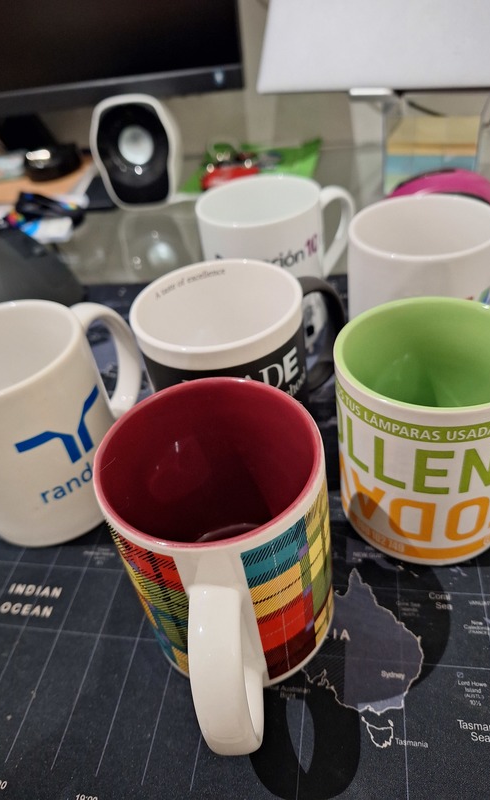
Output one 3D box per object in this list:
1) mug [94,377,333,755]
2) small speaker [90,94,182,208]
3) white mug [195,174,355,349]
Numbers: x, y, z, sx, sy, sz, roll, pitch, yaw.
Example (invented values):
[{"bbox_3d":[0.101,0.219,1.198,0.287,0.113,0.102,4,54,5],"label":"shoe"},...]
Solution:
[{"bbox_3d":[-0.006,0.071,0.211,0.085,0.101,0.121,-6,40,5],"label":"mug"},{"bbox_3d":[-0.119,-0.300,0.620,0.093,0.117,0.088,-3,40,8],"label":"small speaker"},{"bbox_3d":[0.030,-0.107,0.403,0.123,0.100,0.089,-26,42,-18],"label":"white mug"}]

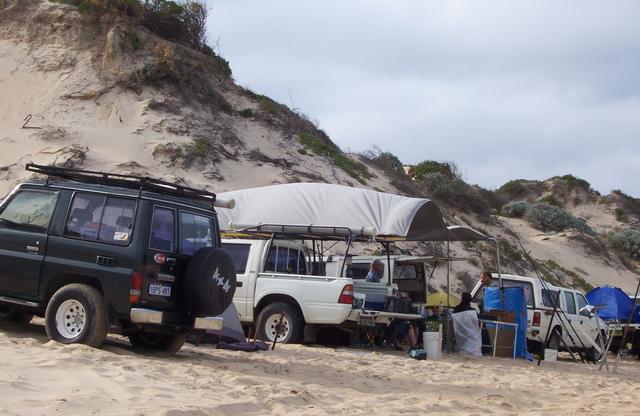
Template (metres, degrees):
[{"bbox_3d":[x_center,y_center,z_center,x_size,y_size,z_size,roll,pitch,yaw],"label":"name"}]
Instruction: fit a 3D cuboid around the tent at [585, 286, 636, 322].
[{"bbox_3d":[8.143,2.677,42.500,1.300,0.950,1.400,2,-4,25],"label":"tent"}]

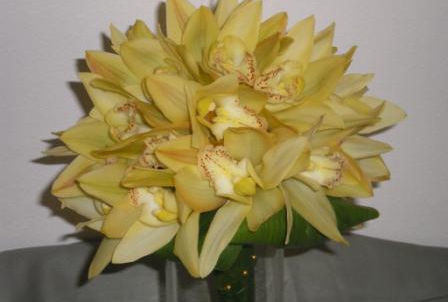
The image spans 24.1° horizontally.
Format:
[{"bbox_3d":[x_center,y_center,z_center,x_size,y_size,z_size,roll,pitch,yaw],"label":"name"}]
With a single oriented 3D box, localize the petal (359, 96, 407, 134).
[{"bbox_3d":[0.127,-0.029,0.850,0.049,0.026,0.011,-1,-12,-24],"label":"petal"}]

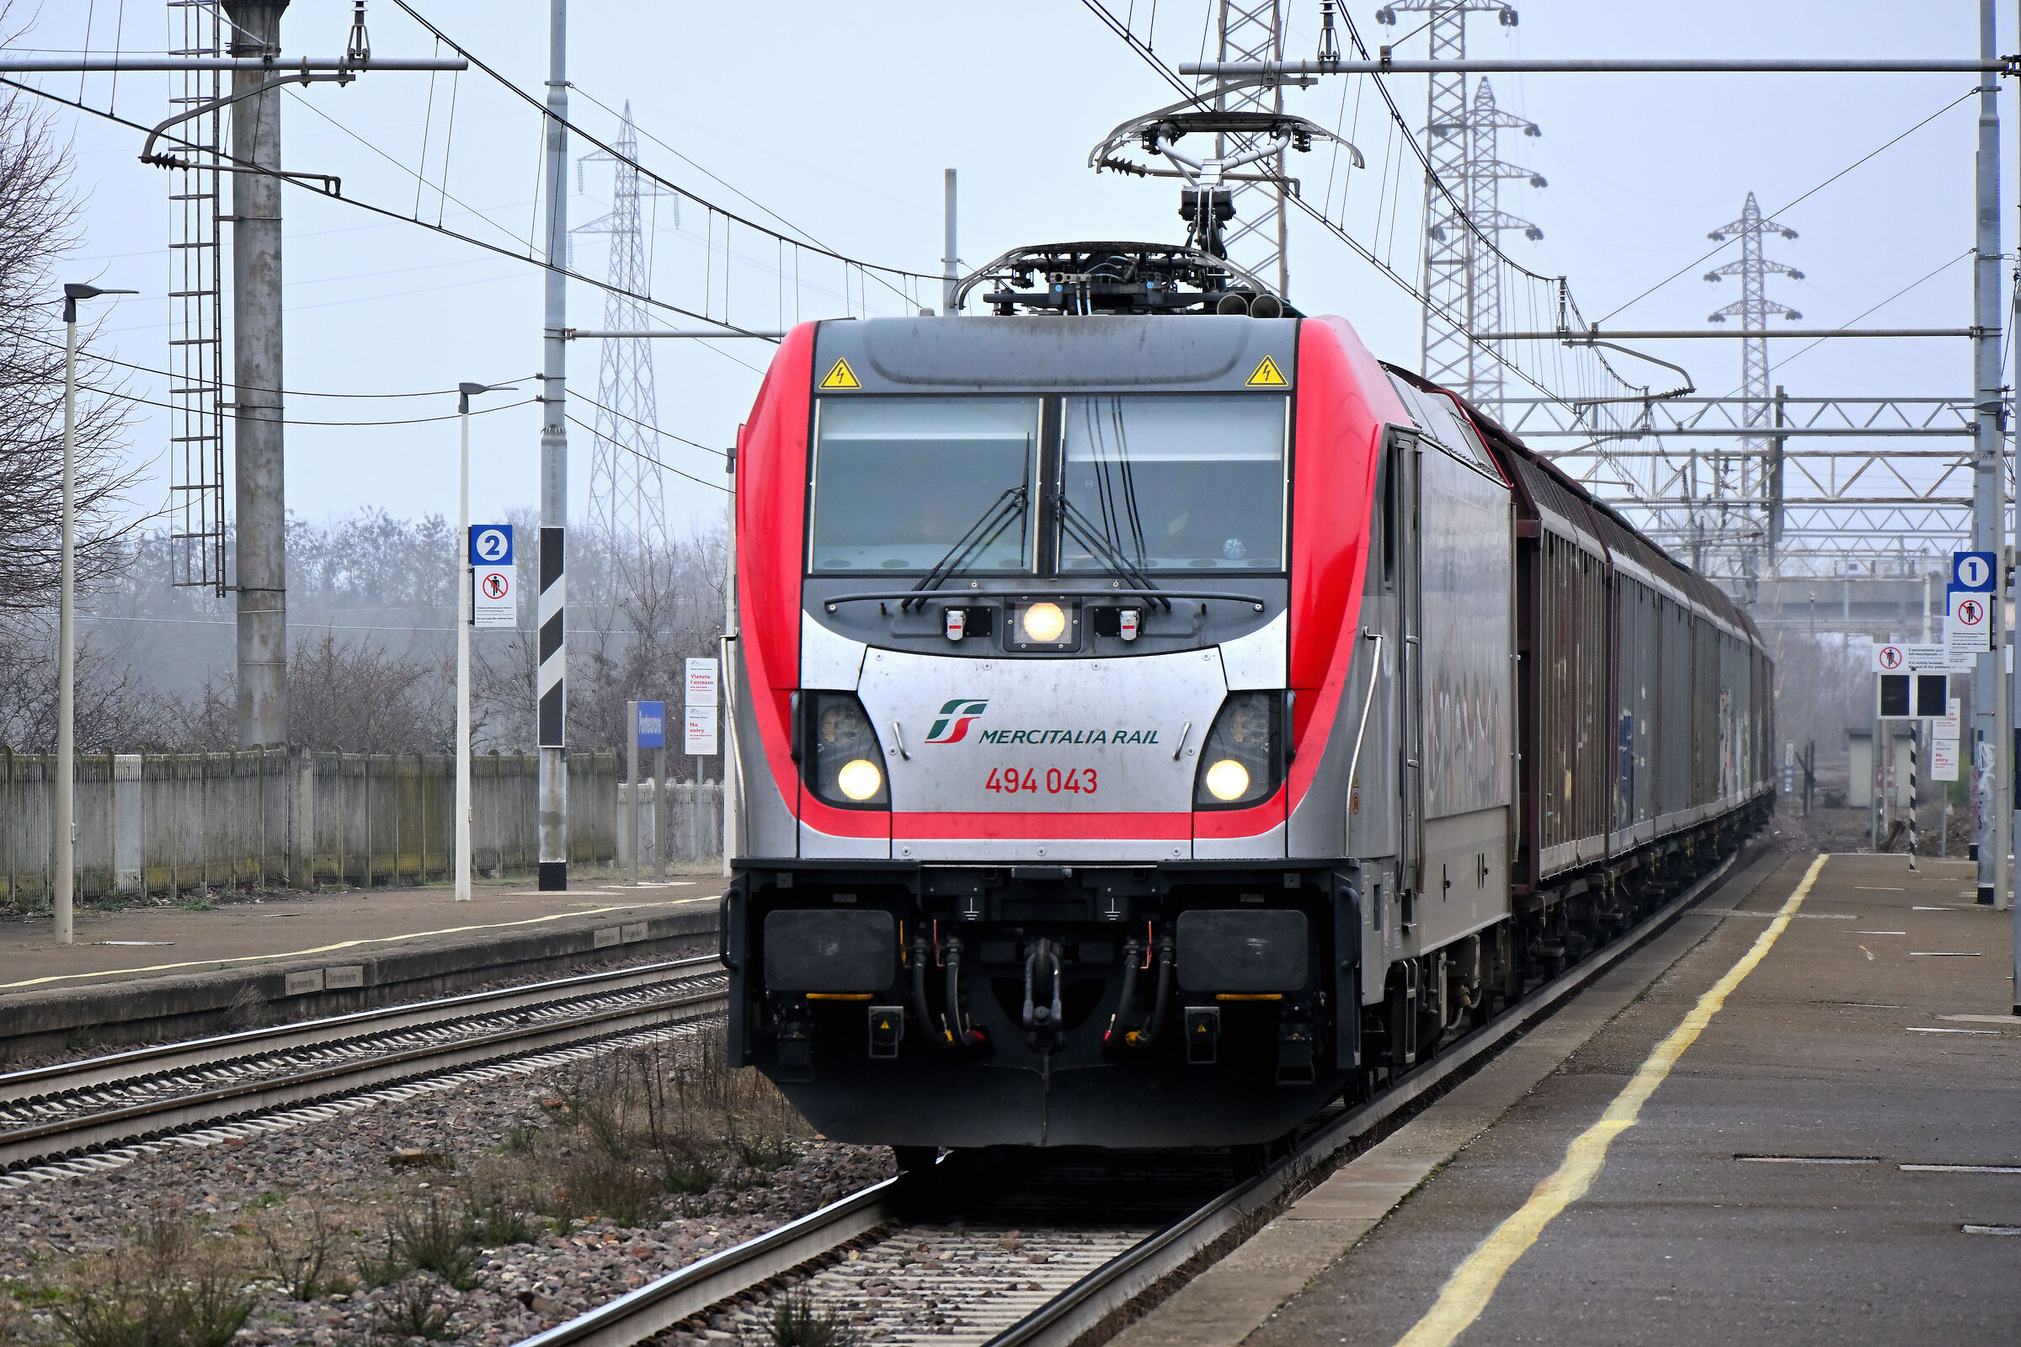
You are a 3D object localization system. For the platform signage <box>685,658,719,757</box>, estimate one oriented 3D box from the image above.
[{"bbox_3d":[-3.909,0.427,149.500,0.400,1.220,0.040,0,0,4],"label":"platform signage"}]

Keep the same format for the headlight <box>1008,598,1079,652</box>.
[{"bbox_3d":[0.143,-0.211,50.900,0.305,0.235,0.120,0,0,4],"label":"headlight"}]

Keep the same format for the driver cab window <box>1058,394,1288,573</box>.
[{"bbox_3d":[0.703,-0.816,50.720,1.000,0.830,0.060,0,-22,4],"label":"driver cab window"}]

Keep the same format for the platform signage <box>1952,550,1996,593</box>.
[{"bbox_3d":[9.428,-0.986,115.300,0.400,0.400,0.040,0,0,4],"label":"platform signage"}]

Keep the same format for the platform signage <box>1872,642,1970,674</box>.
[{"bbox_3d":[12.917,-0.208,167.000,1.400,0.400,0.040,0,0,4],"label":"platform signage"}]

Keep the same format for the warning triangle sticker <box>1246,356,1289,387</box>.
[{"bbox_3d":[1.118,-1.314,51.250,0.188,0.163,0.010,0,-28,2],"label":"warning triangle sticker"}]

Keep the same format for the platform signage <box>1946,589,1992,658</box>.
[{"bbox_3d":[9.531,-0.498,117.000,0.400,0.600,0.040,0,0,4],"label":"platform signage"}]

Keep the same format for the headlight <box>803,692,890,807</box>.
[{"bbox_3d":[-0.703,0.328,50.500,0.370,0.490,0.160,0,0,4],"label":"headlight"}]

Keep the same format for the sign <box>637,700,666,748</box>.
[{"bbox_3d":[-3.958,0.566,130.000,0.060,0.510,2.500,0,0,5],"label":"sign"}]

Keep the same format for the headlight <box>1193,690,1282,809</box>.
[{"bbox_3d":[0.979,0.330,50.750,0.390,0.515,0.200,0,-6,0],"label":"headlight"}]

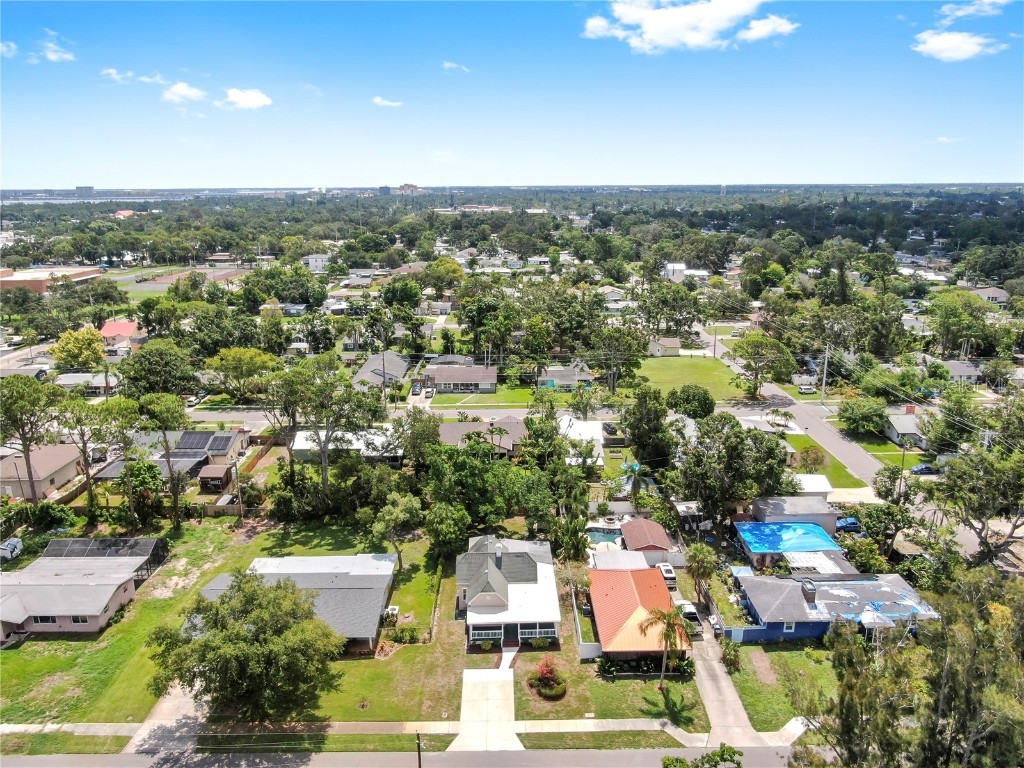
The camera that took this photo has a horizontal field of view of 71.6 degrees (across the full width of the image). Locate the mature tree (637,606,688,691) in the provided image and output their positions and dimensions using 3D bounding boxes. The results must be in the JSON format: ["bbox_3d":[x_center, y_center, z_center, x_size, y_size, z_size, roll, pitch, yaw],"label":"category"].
[{"bbox_3d":[15.085,26.581,70.384,4.500,8.700,4.500,-1,16,-1],"label":"mature tree"}]

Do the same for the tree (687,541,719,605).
[{"bbox_3d":[22.530,22.540,84.070,3.700,7.800,3.700,0,16,0],"label":"tree"}]

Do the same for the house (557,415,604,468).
[{"bbox_3d":[13.077,11.008,133.934,8.800,4.500,24.000,-1,16,-1],"label":"house"}]

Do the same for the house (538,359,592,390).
[{"bbox_3d":[13.270,-1.800,176.560,13.600,4.700,12.500,0,16,0],"label":"house"}]

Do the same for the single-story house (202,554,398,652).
[{"bbox_3d":[-24.788,24.927,83.391,20.800,4.200,17.200,0,16,0],"label":"single-story house"}]

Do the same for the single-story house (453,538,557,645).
[{"bbox_3d":[-0.687,23.522,85.800,12.100,6.500,18.000,-1,16,-1],"label":"single-story house"}]

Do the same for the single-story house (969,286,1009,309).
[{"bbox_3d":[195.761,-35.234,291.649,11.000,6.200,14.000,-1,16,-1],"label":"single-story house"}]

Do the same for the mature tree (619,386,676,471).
[{"bbox_3d":[23.635,7.643,123.161,9.500,15.600,9.200,0,16,0],"label":"mature tree"}]

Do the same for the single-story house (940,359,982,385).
[{"bbox_3d":[111.090,-3.450,180.210,10.500,4.700,11.500,0,16,0],"label":"single-story house"}]

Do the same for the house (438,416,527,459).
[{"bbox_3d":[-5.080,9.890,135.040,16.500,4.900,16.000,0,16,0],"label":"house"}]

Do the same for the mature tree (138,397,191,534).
[{"bbox_3d":[-50.071,11.496,104.044,7.500,20.500,7.500,-1,16,-1],"label":"mature tree"}]

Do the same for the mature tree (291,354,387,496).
[{"bbox_3d":[-27.570,6.778,112.988,15.000,23.200,13.500,0,16,0],"label":"mature tree"}]

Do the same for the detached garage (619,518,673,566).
[{"bbox_3d":[18.451,21.717,97.170,5.900,3.600,7.000,-1,16,-1],"label":"detached garage"}]

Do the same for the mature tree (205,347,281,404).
[{"bbox_3d":[-63.380,-2.330,167.030,16.400,11.800,15.500,0,16,0],"label":"mature tree"}]

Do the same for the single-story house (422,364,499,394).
[{"bbox_3d":[-12.630,-1.640,176.180,17.800,4.900,13.500,0,16,0],"label":"single-story house"}]

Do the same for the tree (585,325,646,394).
[{"bbox_3d":[24.575,-5.576,168.269,14.300,16.700,13.500,0,16,0],"label":"tree"}]

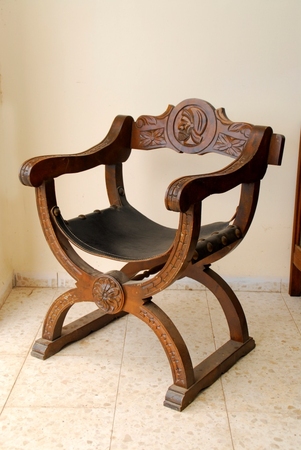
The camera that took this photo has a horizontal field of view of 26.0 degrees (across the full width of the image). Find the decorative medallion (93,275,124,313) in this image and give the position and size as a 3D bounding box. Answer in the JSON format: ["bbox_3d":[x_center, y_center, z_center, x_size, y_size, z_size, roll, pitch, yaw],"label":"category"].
[{"bbox_3d":[-0.134,0.219,2.062,0.123,0.123,0.027,11,18,33],"label":"decorative medallion"}]

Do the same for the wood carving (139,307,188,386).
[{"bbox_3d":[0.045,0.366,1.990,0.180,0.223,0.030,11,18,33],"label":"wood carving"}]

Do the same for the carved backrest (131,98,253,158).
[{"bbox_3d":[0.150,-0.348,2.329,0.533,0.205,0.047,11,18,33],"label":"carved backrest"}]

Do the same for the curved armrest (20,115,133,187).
[{"bbox_3d":[-0.235,-0.270,2.276,0.052,0.185,0.579,11,18,33],"label":"curved armrest"}]

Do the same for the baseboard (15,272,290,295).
[{"bbox_3d":[0.003,0.258,2.886,1.222,0.070,0.015,1,15,1],"label":"baseboard"}]

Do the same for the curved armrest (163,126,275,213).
[{"bbox_3d":[0.224,-0.182,1.977,0.052,0.185,0.579,11,18,33],"label":"curved armrest"}]

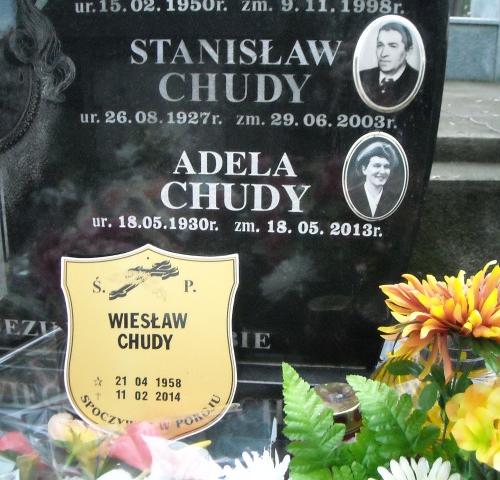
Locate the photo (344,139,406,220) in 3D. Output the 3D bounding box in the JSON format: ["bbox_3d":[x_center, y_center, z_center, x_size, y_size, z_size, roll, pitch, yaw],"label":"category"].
[{"bbox_3d":[0.165,-0.083,0.852,0.087,0.119,0.010,2,13,5],"label":"photo"}]

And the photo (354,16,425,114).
[{"bbox_3d":[0.176,-0.222,0.819,0.091,0.120,0.010,2,13,5],"label":"photo"}]

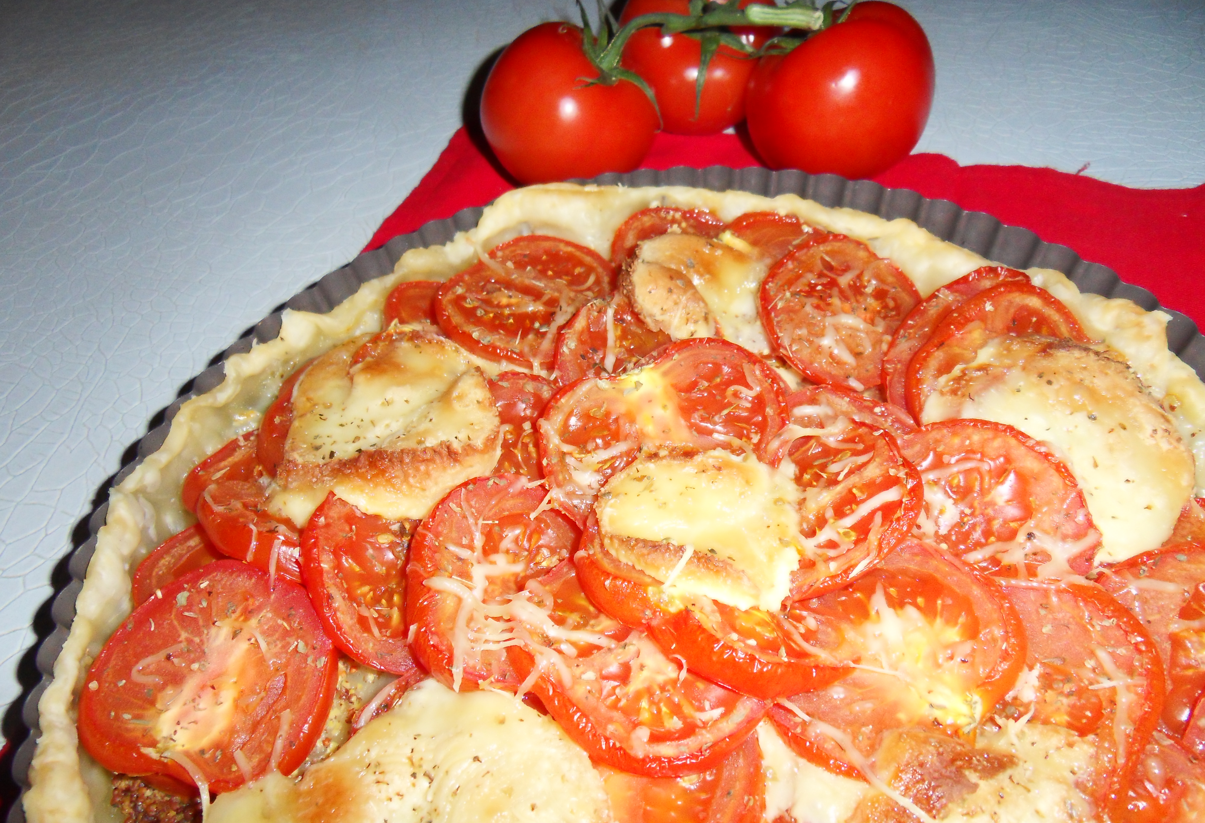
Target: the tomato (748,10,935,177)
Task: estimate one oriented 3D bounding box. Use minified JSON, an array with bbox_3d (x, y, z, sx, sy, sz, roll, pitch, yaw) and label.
[{"bbox_3d":[0.086,-0.114,0.302,0.067,0.059,0.067,-30,44,24],"label":"tomato"}]

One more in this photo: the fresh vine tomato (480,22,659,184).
[{"bbox_3d":[-0.011,-0.110,0.309,0.067,0.058,0.067,16,61,-23],"label":"fresh vine tomato"}]

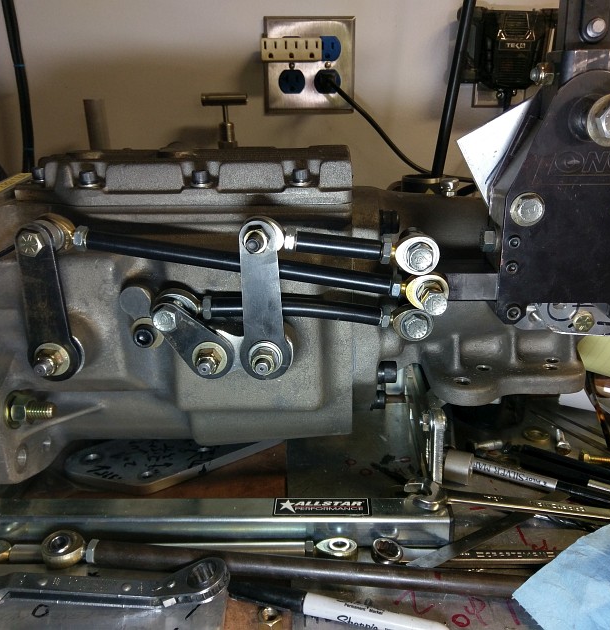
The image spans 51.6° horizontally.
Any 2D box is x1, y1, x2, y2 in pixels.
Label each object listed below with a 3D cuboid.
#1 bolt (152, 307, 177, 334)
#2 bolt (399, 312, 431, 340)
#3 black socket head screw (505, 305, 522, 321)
[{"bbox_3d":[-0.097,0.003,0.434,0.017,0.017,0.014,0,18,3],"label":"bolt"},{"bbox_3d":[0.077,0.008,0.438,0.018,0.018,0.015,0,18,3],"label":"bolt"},{"bbox_3d":[0.132,-0.002,0.398,0.009,0.009,0.007,1,17,3],"label":"black socket head screw"}]

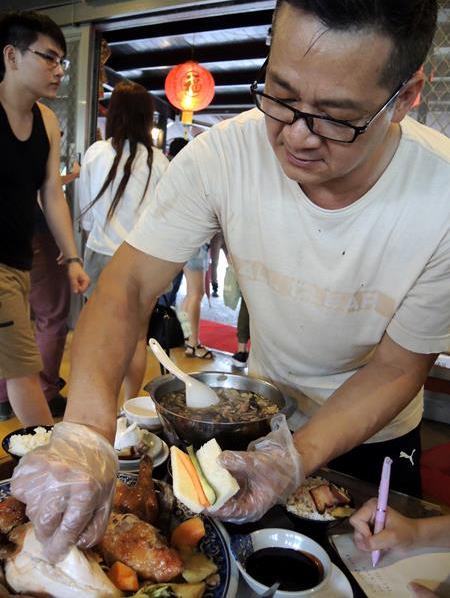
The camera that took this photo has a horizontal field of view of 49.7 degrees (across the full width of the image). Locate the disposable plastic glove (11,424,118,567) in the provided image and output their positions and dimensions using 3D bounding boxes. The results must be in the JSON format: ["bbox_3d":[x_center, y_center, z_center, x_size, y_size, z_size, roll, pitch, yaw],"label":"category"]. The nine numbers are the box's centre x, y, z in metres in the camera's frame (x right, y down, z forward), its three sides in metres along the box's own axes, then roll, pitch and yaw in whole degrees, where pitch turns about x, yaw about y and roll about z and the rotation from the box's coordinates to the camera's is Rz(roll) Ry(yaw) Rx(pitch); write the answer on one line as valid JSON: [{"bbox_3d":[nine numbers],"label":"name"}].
[{"bbox_3d":[-0.175,0.210,0.540,0.110,0.130,0.110,5,10,-3],"label":"disposable plastic glove"}]

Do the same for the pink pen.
[{"bbox_3d":[0.219,0.295,0.680,0.012,0.147,0.012,15,-20,4],"label":"pink pen"}]

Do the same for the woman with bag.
[{"bbox_3d":[-0.465,-0.141,2.240,0.480,1.630,0.340,4,10,-7],"label":"woman with bag"}]

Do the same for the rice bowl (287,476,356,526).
[{"bbox_3d":[0.136,0.315,0.702,0.108,0.062,0.108,5,10,0],"label":"rice bowl"}]

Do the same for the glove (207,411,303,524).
[{"bbox_3d":[0.044,0.231,0.660,0.140,0.125,0.100,-1,12,-32],"label":"glove"}]

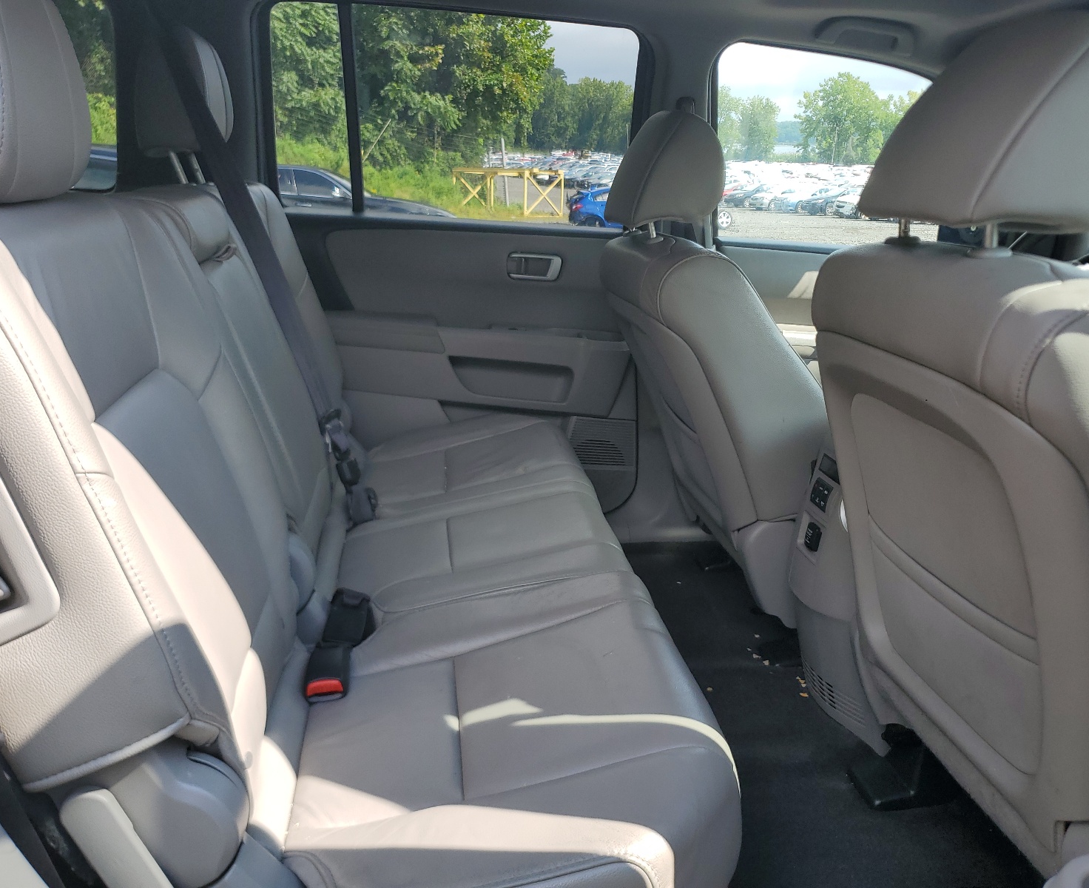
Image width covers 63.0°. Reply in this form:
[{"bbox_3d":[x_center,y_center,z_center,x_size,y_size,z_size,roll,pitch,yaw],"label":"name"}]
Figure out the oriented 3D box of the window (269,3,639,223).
[{"bbox_3d":[-0.176,-0.671,1.863,0.760,0.400,0.040,1,27,-8],"label":"window"}]

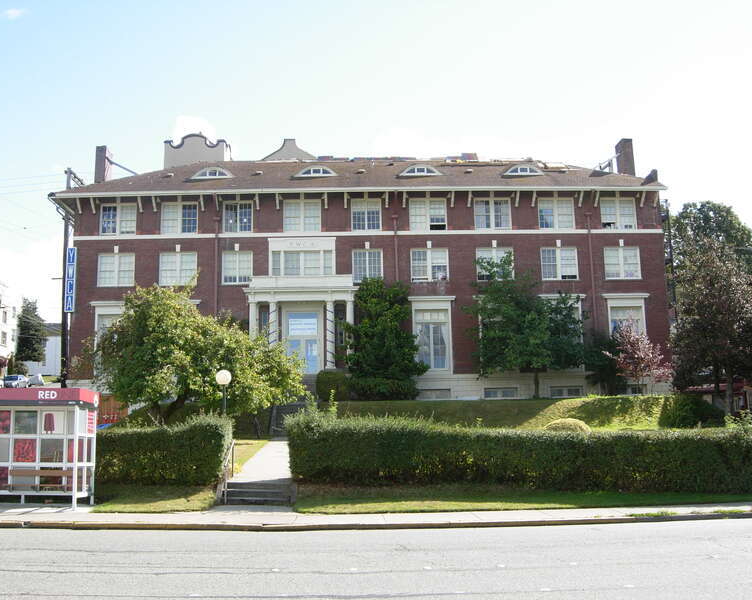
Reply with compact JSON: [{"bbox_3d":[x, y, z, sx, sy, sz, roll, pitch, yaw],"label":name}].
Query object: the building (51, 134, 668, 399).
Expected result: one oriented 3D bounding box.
[{"bbox_3d":[-0.864,-1.514,53.000,34.500,16.500,16.000,-1,-10,-2],"label":"building"}]

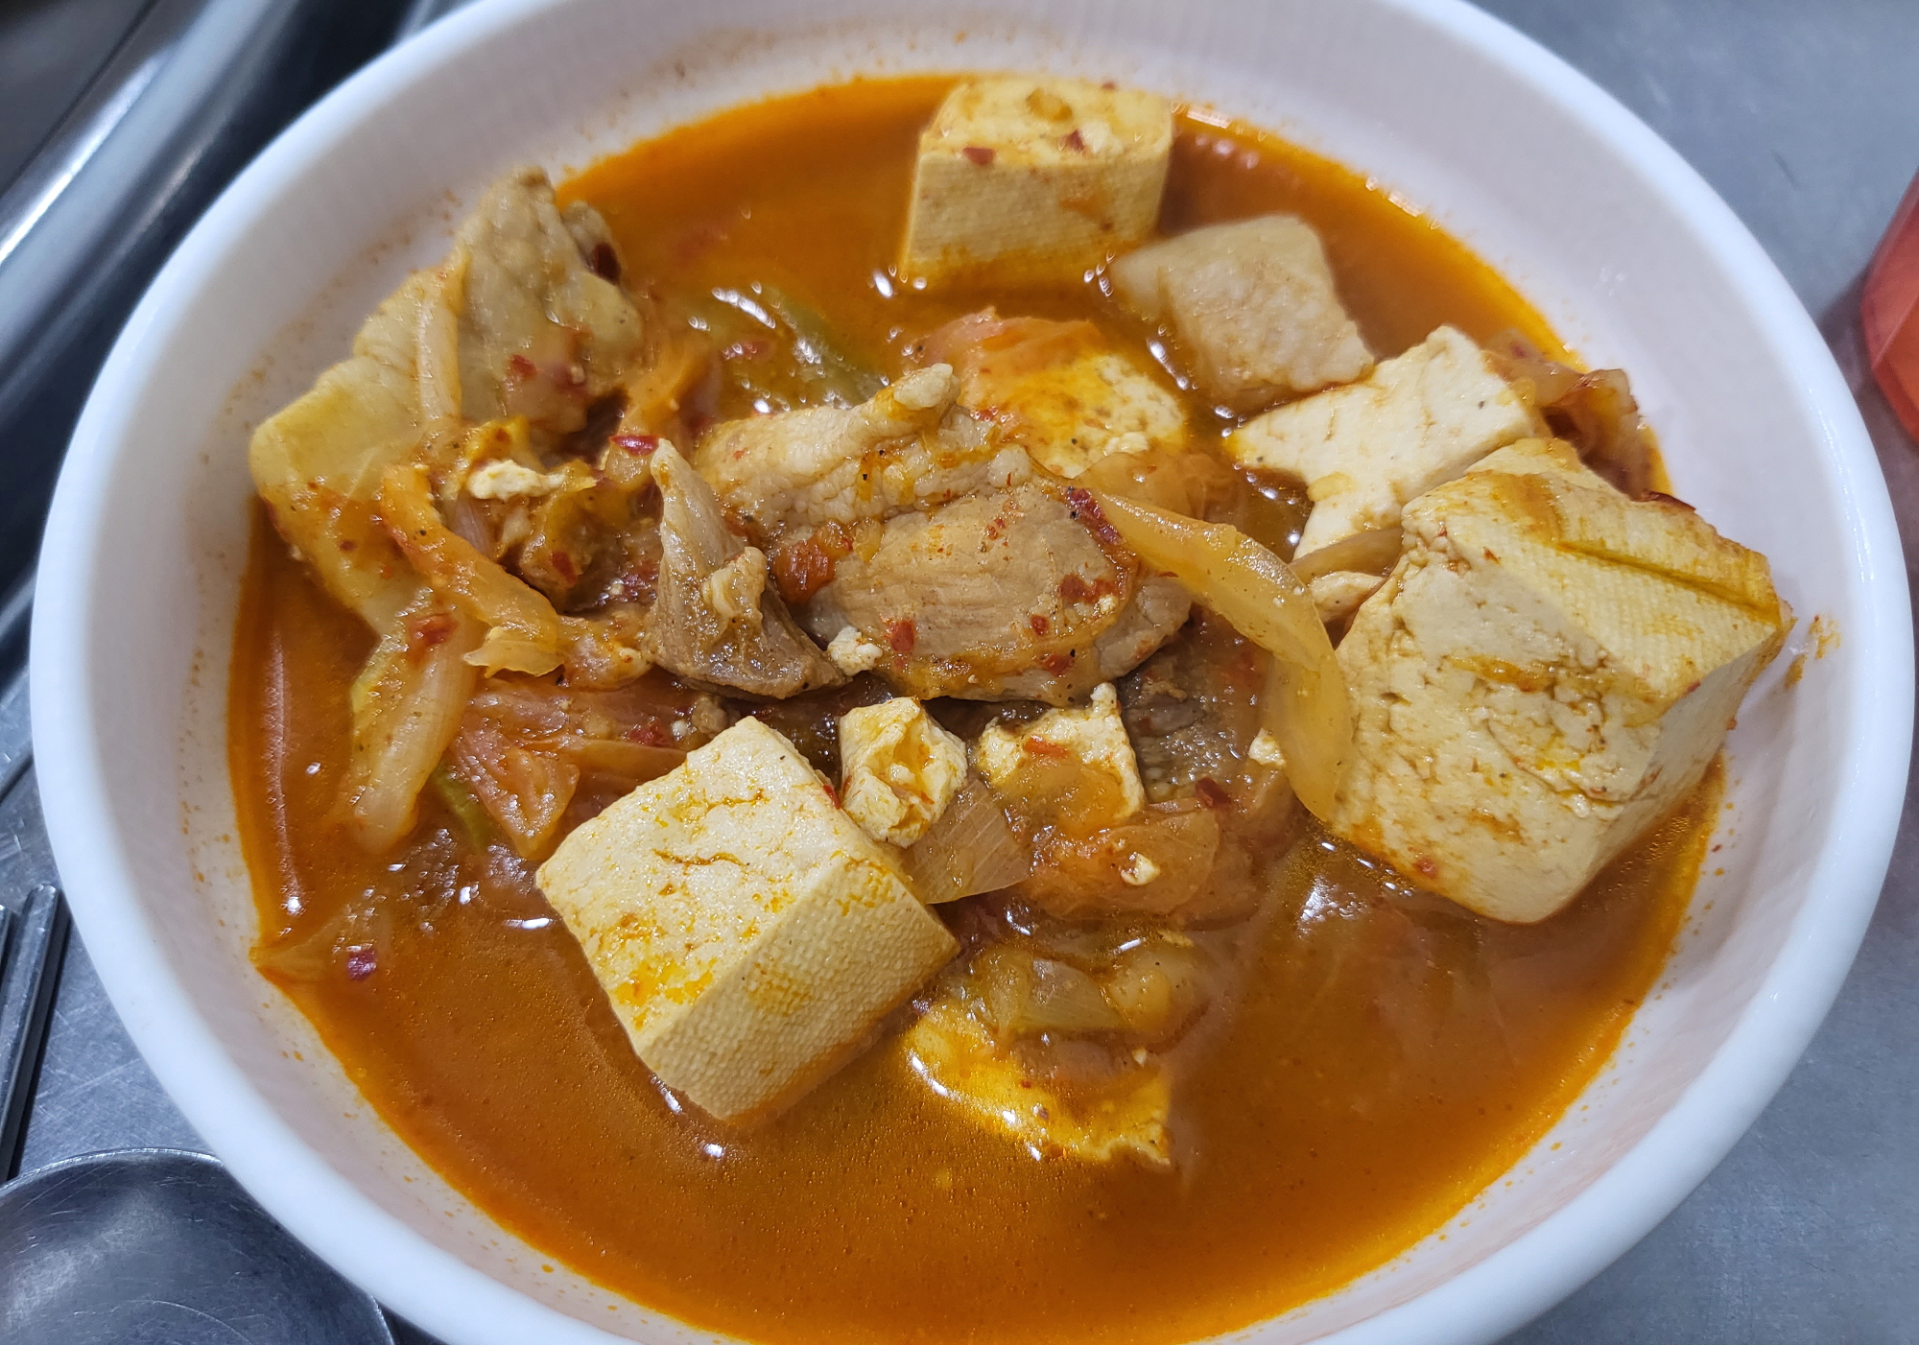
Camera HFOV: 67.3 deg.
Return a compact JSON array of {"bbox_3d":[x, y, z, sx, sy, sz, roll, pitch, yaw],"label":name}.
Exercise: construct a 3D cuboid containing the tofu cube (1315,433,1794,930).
[{"bbox_3d":[0.073,0.001,0.176,0.025,0.039,0.036,-24,51,-20],"label":"tofu cube"}]

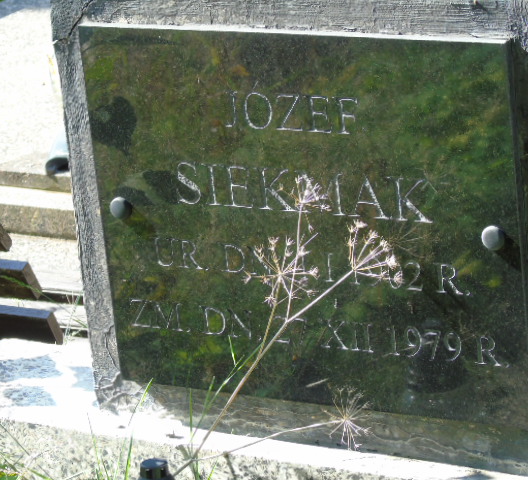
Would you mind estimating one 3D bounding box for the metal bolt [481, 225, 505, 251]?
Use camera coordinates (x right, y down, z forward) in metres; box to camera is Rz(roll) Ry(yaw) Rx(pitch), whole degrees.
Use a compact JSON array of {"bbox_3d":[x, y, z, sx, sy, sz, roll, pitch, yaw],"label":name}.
[{"bbox_3d":[0.227,-0.002,2.599,0.025,0.025,0.016,5,20,31],"label":"metal bolt"}]

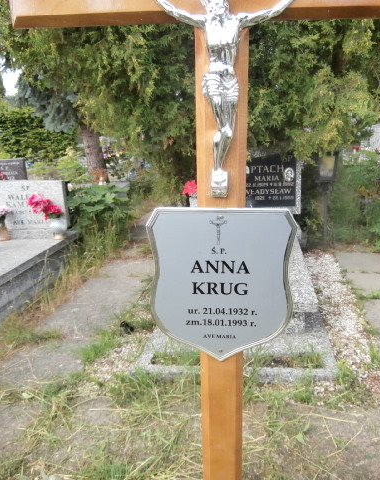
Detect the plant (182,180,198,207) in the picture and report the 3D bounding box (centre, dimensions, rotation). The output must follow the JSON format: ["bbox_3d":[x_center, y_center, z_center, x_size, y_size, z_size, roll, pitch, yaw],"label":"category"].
[{"bbox_3d":[0.058,-0.426,4.300,0.180,0.290,0.180,-1,13,7],"label":"plant"}]

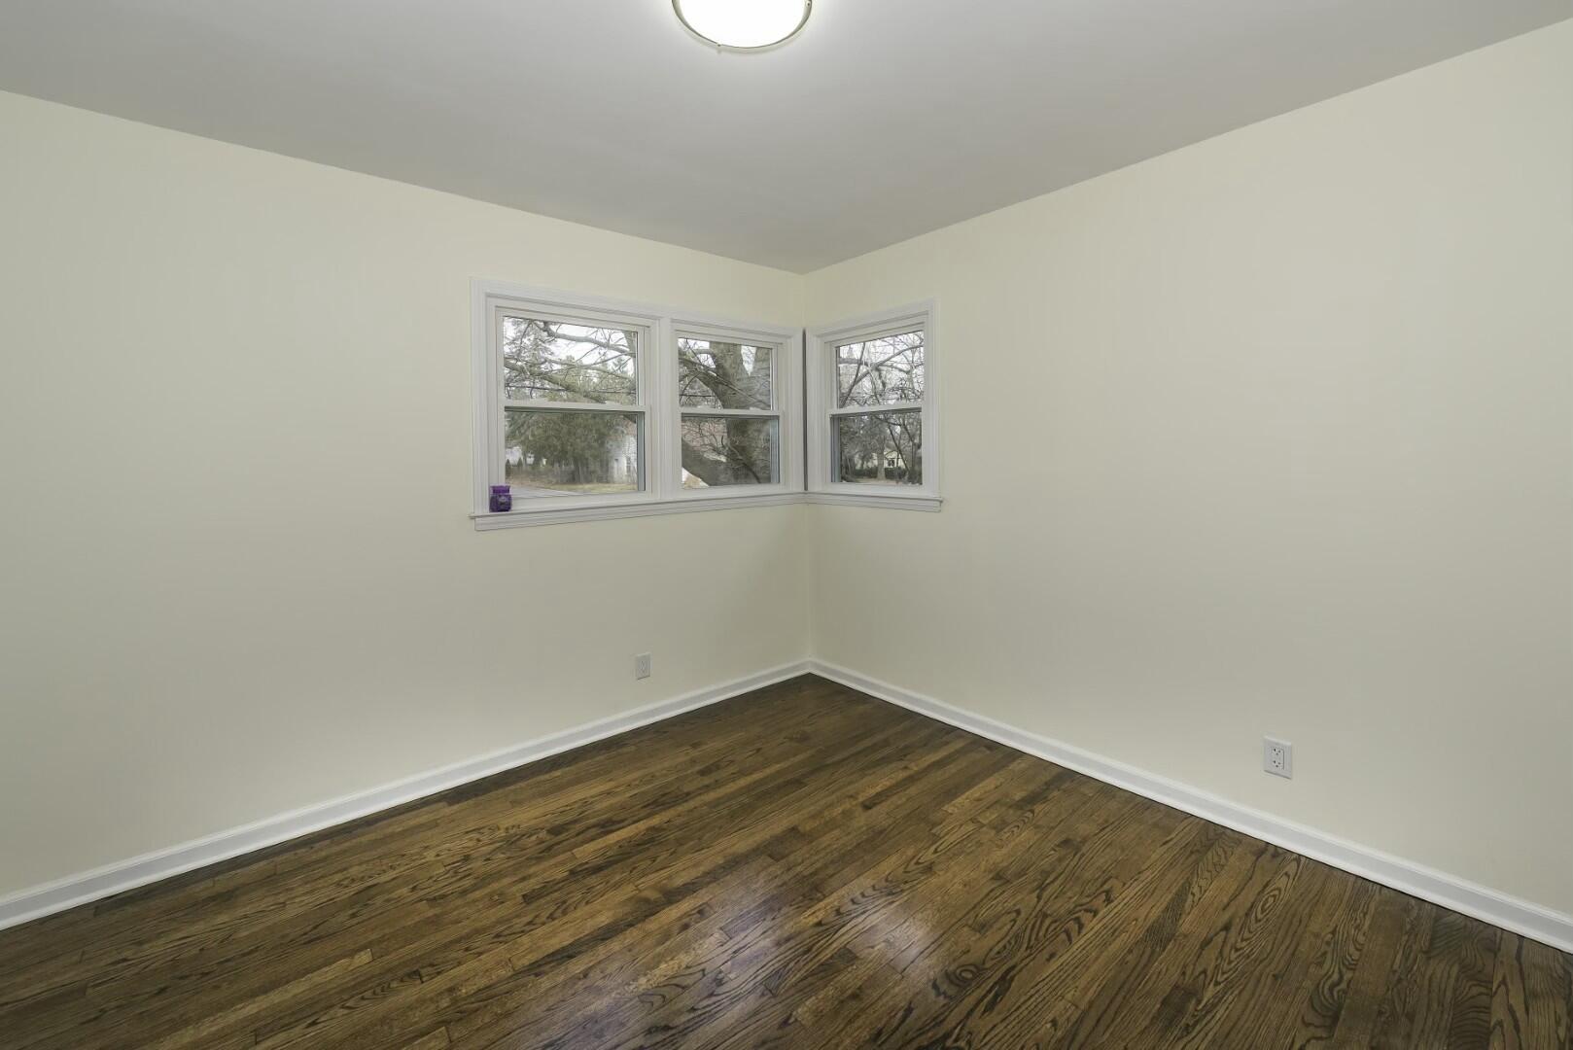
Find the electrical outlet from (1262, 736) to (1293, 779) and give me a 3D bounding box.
[{"bbox_3d":[1.608,0.761,2.000,0.009,0.117,0.072,-4,5,-40],"label":"electrical outlet"}]

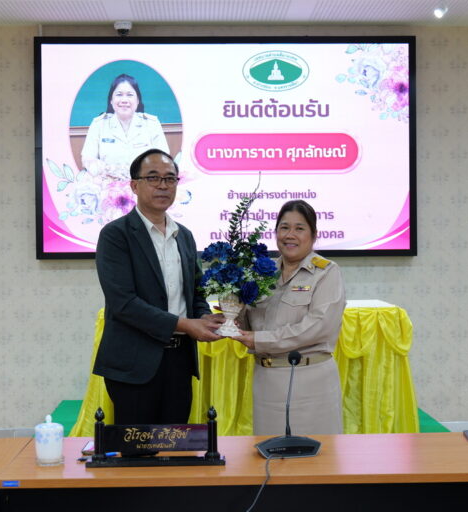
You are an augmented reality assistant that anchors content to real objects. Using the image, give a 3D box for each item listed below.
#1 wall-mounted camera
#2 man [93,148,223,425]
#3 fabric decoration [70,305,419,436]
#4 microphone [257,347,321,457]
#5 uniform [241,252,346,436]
[{"bbox_3d":[-0.750,-1.543,6.800,0.120,0.105,0.120,-1,1,-2],"label":"wall-mounted camera"},{"bbox_3d":[-0.280,0.478,3.627,0.530,1.710,0.440,-1,1,-32],"label":"man"},{"bbox_3d":[0.056,0.636,5.389,1.750,0.770,0.660,-1,1,-2],"label":"fabric decoration"},{"bbox_3d":[0.165,0.440,3.036,0.196,0.295,0.230,-1,1,-1],"label":"microphone"},{"bbox_3d":[0.220,0.408,3.646,0.440,0.850,0.340,0,1,35],"label":"uniform"}]

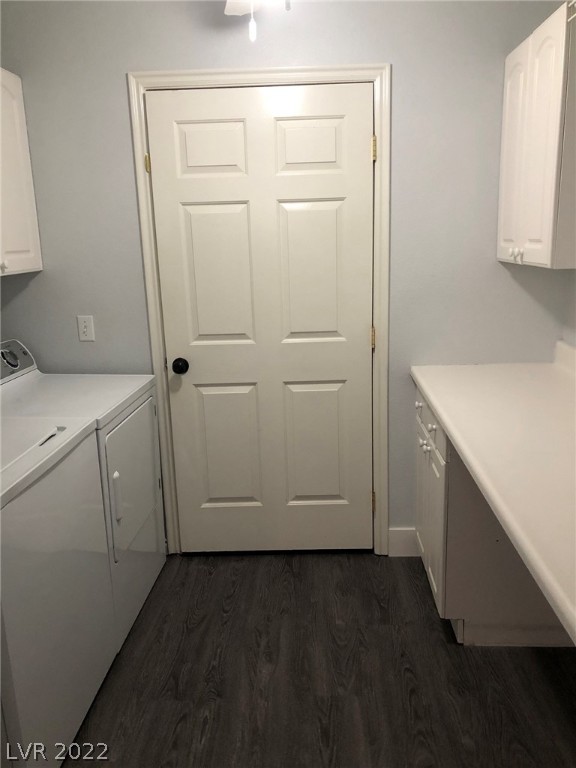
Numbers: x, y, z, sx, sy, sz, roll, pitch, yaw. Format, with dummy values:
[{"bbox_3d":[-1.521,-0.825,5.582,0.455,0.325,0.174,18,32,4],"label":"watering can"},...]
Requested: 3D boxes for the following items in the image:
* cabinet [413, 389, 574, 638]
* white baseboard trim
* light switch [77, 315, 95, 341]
[{"bbox_3d":[0.864,0.457,2.486,0.612,0.875,0.648,-1,14,3],"label":"cabinet"},{"bbox_3d":[0.551,0.739,2.905,0.152,0.149,0.018,-1,14,3],"label":"white baseboard trim"},{"bbox_3d":[-0.886,-0.242,2.733,0.071,0.116,0.010,-1,14,3],"label":"light switch"}]

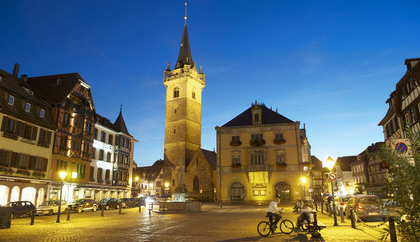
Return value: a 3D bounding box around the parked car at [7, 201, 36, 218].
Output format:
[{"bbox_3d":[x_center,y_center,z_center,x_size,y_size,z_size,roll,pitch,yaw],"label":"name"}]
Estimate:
[{"bbox_3d":[-18.344,8.287,26.012,1.680,1.430,4.000,-4,-15,14],"label":"parked car"}]

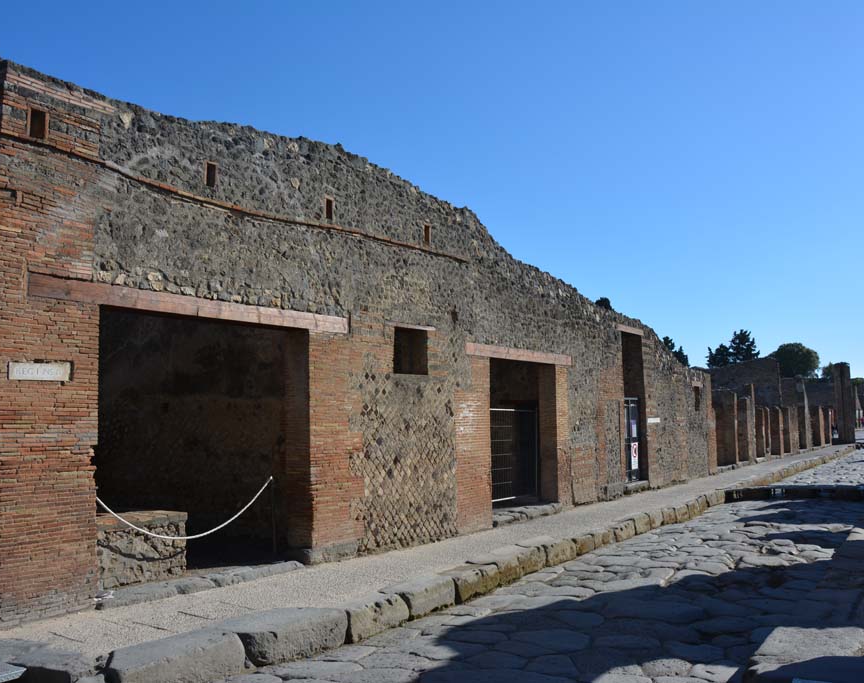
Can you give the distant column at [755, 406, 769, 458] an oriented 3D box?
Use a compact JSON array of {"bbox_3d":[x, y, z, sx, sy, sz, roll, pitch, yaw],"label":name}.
[{"bbox_3d":[13.253,3.649,30.898,0.380,2.058,0.500,-4,-6,36],"label":"distant column"}]

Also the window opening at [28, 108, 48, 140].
[{"bbox_3d":[-4.060,-2.239,7.925,0.180,0.306,0.191,-4,-6,36],"label":"window opening"}]

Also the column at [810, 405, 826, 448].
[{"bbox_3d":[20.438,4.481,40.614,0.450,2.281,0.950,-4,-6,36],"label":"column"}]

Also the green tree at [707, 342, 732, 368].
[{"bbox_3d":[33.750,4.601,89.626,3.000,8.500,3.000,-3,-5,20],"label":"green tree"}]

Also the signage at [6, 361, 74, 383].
[{"bbox_3d":[-3.923,0.304,7.705,0.040,0.191,0.595,-4,-6,36],"label":"signage"}]

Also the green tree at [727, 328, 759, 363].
[{"bbox_3d":[36.569,3.459,89.585,3.500,9.500,3.500,-3,-5,22],"label":"green tree"}]

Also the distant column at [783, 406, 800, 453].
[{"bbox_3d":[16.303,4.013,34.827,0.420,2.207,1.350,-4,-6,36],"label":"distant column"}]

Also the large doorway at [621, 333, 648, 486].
[{"bbox_3d":[4.570,1.594,18.091,0.400,3.500,1.520,-4,-6,34],"label":"large doorway"}]

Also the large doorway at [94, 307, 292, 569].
[{"bbox_3d":[-2.330,1.057,7.842,0.450,2.560,2.650,-4,-6,34],"label":"large doorway"}]

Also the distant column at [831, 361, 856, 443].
[{"bbox_3d":[28.360,4.278,53.000,1.400,5.500,1.400,-4,-6,34],"label":"distant column"}]

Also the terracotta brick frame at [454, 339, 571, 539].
[{"bbox_3d":[1.364,1.555,13.290,0.450,2.870,4.200,-4,-6,34],"label":"terracotta brick frame"}]

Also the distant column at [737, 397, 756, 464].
[{"bbox_3d":[11.827,3.335,28.884,0.420,2.518,0.950,-4,-6,36],"label":"distant column"}]

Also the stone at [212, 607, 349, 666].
[{"bbox_3d":[-1.440,2.880,7.500,0.520,0.350,1.200,-4,-6,36],"label":"stone"}]

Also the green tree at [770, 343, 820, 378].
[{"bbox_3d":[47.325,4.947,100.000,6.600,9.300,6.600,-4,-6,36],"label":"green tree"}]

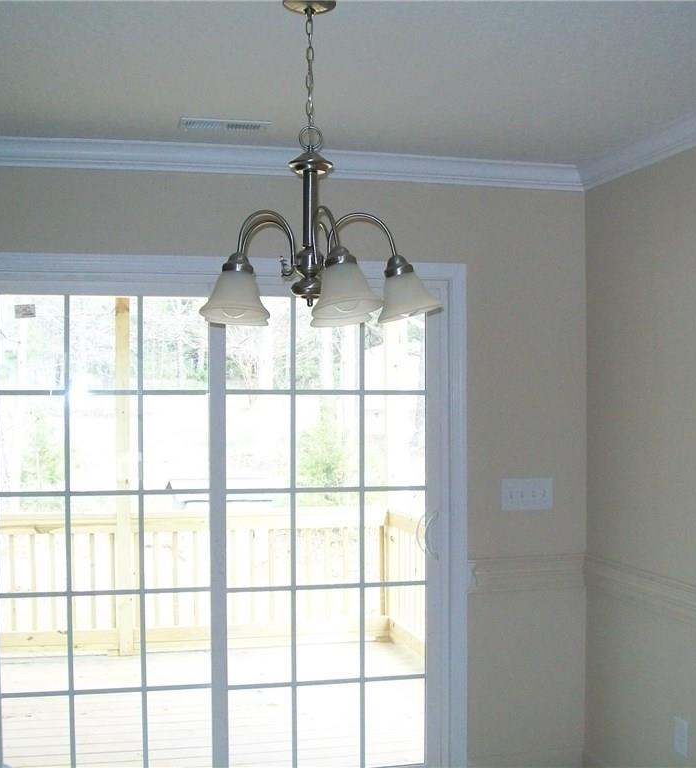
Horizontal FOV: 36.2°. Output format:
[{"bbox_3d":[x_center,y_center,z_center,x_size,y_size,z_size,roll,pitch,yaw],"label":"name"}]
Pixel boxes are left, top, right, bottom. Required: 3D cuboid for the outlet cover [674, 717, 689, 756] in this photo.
[{"bbox_3d":[1.091,1.154,3.484,0.007,0.119,0.076,0,-1,-14],"label":"outlet cover"}]

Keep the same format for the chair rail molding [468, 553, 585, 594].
[{"bbox_3d":[0.688,0.735,4.129,0.480,0.136,0.028,0,-1,-14],"label":"chair rail molding"}]

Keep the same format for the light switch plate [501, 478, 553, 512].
[{"bbox_3d":[0.697,0.432,4.144,0.212,0.121,0.009,0,-1,-14],"label":"light switch plate"}]

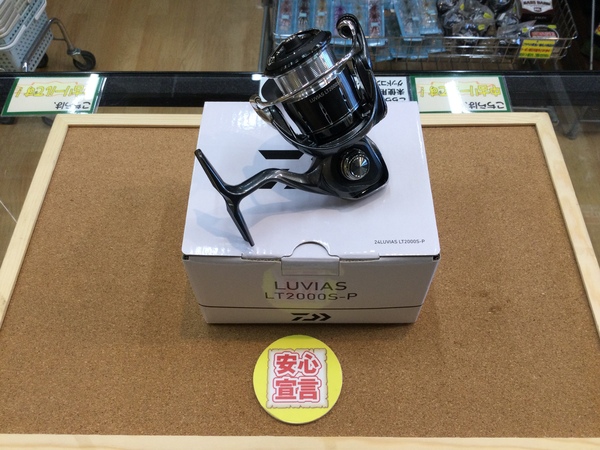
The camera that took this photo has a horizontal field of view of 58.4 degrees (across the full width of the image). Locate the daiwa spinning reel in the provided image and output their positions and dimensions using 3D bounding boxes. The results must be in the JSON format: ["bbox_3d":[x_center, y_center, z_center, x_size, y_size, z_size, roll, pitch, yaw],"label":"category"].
[{"bbox_3d":[0.000,-0.043,0.287,0.101,0.097,0.056,-28,29,3],"label":"daiwa spinning reel"}]

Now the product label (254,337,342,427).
[{"bbox_3d":[-0.002,0.101,0.355,0.059,0.002,0.059,0,55,1],"label":"product label"}]

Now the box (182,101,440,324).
[{"bbox_3d":[0.008,-0.008,0.374,0.145,0.092,0.123,0,55,1],"label":"box"}]

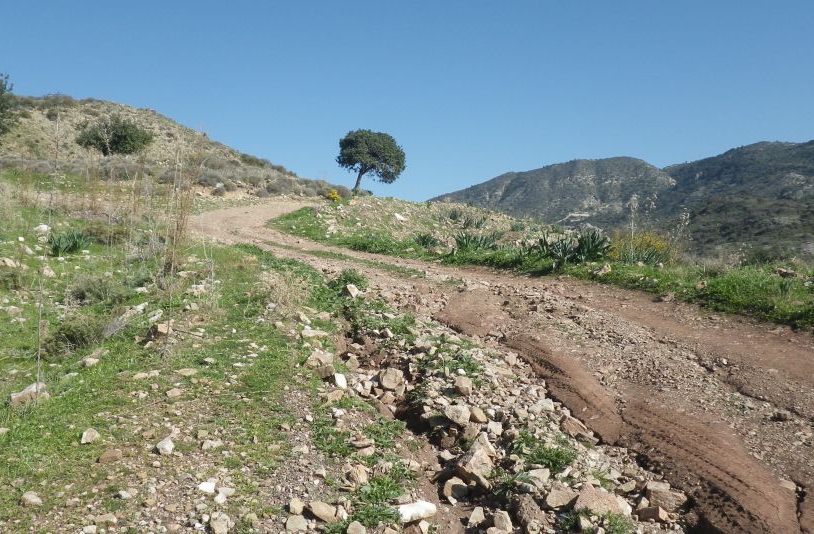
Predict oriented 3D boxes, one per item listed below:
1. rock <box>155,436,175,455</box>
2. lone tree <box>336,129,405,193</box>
[{"bbox_3d":[-1.561,1.155,4.550,0.120,0.105,0.100,0,1,-19],"label":"rock"},{"bbox_3d":[-2.484,-7.249,48.000,4.600,4.300,4.500,0,1,-3],"label":"lone tree"}]

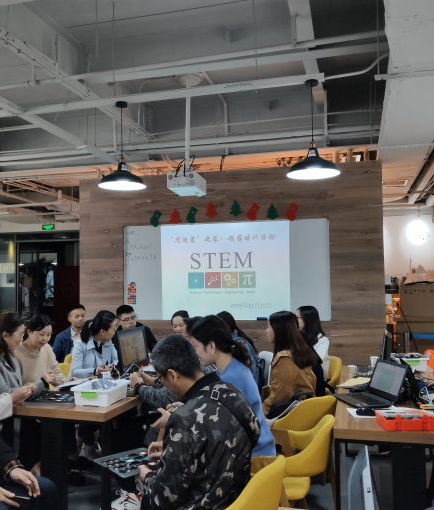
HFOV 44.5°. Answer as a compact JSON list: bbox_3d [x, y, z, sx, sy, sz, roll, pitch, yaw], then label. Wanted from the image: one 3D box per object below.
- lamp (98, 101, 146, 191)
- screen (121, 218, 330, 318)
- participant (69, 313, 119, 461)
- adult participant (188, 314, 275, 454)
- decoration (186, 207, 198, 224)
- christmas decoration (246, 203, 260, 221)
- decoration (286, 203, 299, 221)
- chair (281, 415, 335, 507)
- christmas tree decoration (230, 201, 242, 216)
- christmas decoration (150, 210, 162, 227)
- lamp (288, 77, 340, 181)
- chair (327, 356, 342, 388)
[{"bbox_3d":[-0.748,-0.879,4.191,0.380,0.673,0.380,-1,-3,0],"label":"lamp"},{"bbox_3d":[0.054,0.187,6.014,2.407,1.112,0.040,-2,-3,15],"label":"screen"},{"bbox_3d":[-0.973,1.088,4.352,0.650,1.230,0.450,-3,-3,35],"label":"participant"},{"bbox_3d":[0.035,0.962,2.635,0.660,1.280,0.460,-1,-3,12],"label":"adult participant"},{"bbox_3d":[-0.299,-0.474,6.401,0.152,0.215,0.012,-2,-3,14],"label":"decoration"},{"bbox_3d":[0.430,-0.502,6.213,0.158,0.213,0.012,-2,-3,14],"label":"christmas decoration"},{"bbox_3d":[0.835,-0.473,5.848,0.147,0.206,0.020,-2,-3,15],"label":"decoration"},{"bbox_3d":[0.354,1.202,2.633,0.550,0.790,0.540,-1,-3,5],"label":"chair"},{"bbox_3d":[0.214,-0.524,6.014,0.135,0.183,0.020,-2,-3,15],"label":"christmas tree decoration"},{"bbox_3d":[-0.717,-0.426,6.256,0.151,0.202,0.020,-2,-3,15],"label":"christmas decoration"},{"bbox_3d":[0.699,-0.925,3.865,0.387,0.690,0.387,-2,-3,15],"label":"lamp"},{"bbox_3d":[0.779,1.292,4.672,0.560,0.800,0.560,-1,-3,3],"label":"chair"}]

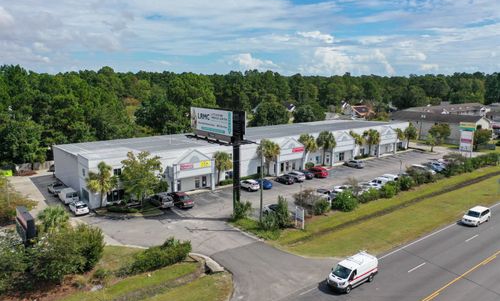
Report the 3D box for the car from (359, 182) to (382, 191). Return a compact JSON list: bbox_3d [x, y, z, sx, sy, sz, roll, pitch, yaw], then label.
[{"bbox_3d":[20.286,6.350,66.049,1.850,1.500,4.600,-8,13,-37],"label":"car"}]

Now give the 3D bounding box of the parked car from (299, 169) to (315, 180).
[{"bbox_3d":[10.361,4.446,76.293,1.820,1.470,4.600,-8,13,-37],"label":"parked car"}]

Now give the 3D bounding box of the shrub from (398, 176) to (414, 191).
[{"bbox_3d":[27.314,5.700,67.773,2.660,2.200,2.390,-8,13,-37],"label":"shrub"}]

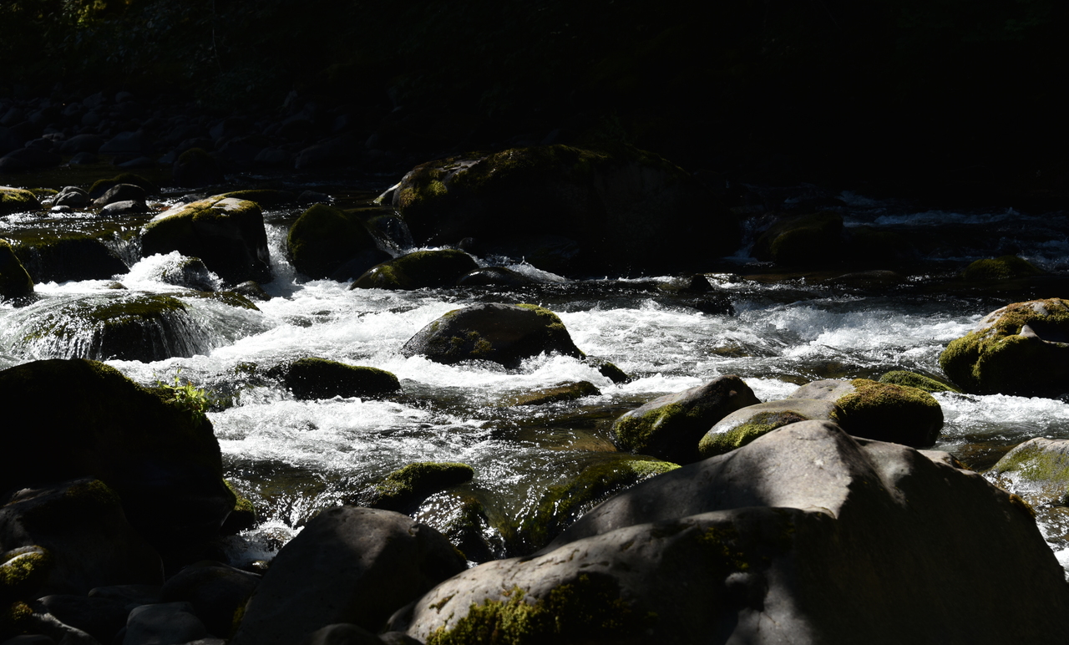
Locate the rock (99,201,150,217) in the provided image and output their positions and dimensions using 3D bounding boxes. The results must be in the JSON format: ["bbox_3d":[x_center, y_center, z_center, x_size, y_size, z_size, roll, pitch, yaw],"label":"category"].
[{"bbox_3d":[-3.096,-0.862,22.000,0.391,0.133,0.293,0,8,0],"label":"rock"}]

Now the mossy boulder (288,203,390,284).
[{"bbox_3d":[-1.294,-0.522,19.063,0.667,0.526,0.550,0,8,0],"label":"mossy boulder"}]

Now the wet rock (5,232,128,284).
[{"bbox_3d":[-3.032,-0.420,18.888,0.780,0.340,0.550,0,8,0],"label":"wet rock"}]

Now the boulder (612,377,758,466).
[{"bbox_3d":[0.724,0.465,13.900,0.710,0.402,0.568,0,8,0],"label":"boulder"}]

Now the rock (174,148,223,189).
[{"bbox_3d":[-2.589,-1.190,22.359,0.385,0.329,0.360,0,8,0],"label":"rock"}]

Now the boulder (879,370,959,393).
[{"bbox_3d":[2.057,0.320,15.600,0.461,0.138,0.345,0,8,0],"label":"boulder"}]

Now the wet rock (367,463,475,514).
[{"bbox_3d":[-0.450,0.654,11.488,0.429,0.202,0.300,0,8,0],"label":"wet rock"}]

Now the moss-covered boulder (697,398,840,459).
[{"bbox_3d":[1.016,0.471,12.577,0.613,0.294,0.460,0,8,0],"label":"moss-covered boulder"}]

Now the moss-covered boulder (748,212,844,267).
[{"bbox_3d":[1.793,-0.567,19.871,0.639,0.384,0.500,0,8,0],"label":"moss-covered boulder"}]

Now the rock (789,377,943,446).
[{"bbox_3d":[1.627,0.437,14.300,0.755,0.337,0.566,0,8,0],"label":"rock"}]

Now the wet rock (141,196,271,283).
[{"bbox_3d":[-2.281,-0.571,20.200,0.904,0.585,0.769,0,8,0],"label":"wet rock"}]

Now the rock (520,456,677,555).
[{"bbox_3d":[0.280,0.790,12.600,0.721,0.363,0.613,0,8,0],"label":"rock"}]

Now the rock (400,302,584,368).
[{"bbox_3d":[-0.247,0.070,16.700,1.054,0.374,0.759,0,8,0],"label":"rock"}]

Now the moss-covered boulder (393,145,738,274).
[{"bbox_3d":[0.213,-0.771,19.828,2.356,0.891,1.450,0,8,0],"label":"moss-covered boulder"}]

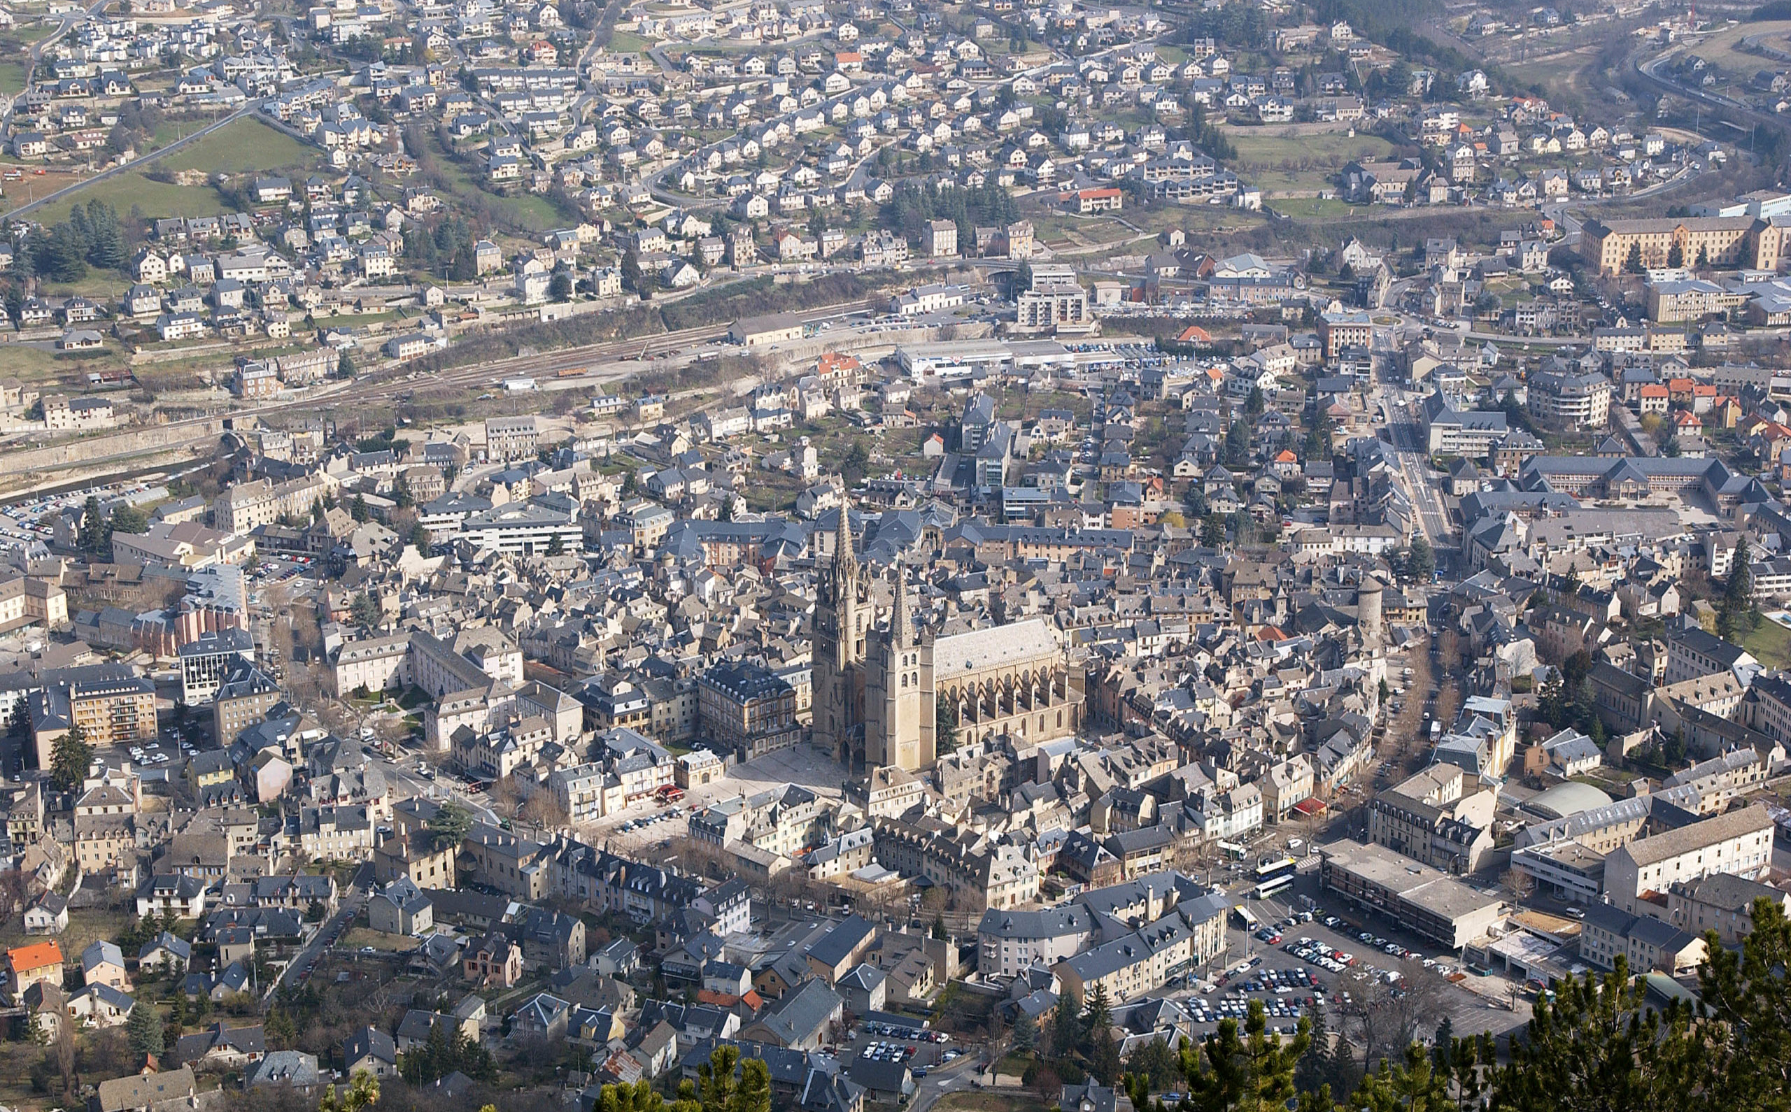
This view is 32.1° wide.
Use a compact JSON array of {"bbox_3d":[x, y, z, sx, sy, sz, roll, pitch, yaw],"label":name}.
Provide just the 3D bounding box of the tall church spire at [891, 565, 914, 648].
[{"bbox_3d":[2.310,14.230,917.310,6.000,25.200,6.000,-13,23,-33],"label":"tall church spire"}]

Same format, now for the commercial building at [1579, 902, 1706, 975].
[{"bbox_3d":[192.500,98.870,801.110,10.800,14.400,32.000,-14,24,-36],"label":"commercial building"}]

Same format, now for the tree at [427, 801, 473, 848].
[{"bbox_3d":[-123.100,76.730,859.290,12.200,19.390,12.200,0,19,0],"label":"tree"}]

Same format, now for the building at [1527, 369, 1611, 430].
[{"bbox_3d":[266.500,-60.580,1227.810,33.500,17.600,26.000,1,19,2],"label":"building"}]

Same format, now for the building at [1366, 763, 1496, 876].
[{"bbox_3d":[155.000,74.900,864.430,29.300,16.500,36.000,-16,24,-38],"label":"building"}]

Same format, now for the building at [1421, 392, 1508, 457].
[{"bbox_3d":[218.000,-50.420,1201.680,31.000,15.000,34.000,1,19,4],"label":"building"}]

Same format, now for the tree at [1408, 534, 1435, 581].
[{"bbox_3d":[184.000,0.270,1087.200,8.800,17.580,8.800,0,19,0],"label":"tree"}]

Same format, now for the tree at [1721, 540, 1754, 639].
[{"bbox_3d":[270.700,9.880,1001.840,9.300,32.180,9.300,0,19,0],"label":"tree"}]

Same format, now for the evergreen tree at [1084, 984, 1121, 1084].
[{"bbox_3d":[46.600,106.760,698.950,8.300,23.750,8.300,0,19,0],"label":"evergreen tree"}]

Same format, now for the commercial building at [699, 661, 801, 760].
[{"bbox_3d":[-44.200,45.080,949.490,19.300,22.500,27.000,-15,24,-37],"label":"commercial building"}]

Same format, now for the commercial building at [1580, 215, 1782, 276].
[{"bbox_3d":[385.670,-153.760,1526.650,90.000,22.700,30.000,-2,19,-7],"label":"commercial building"}]

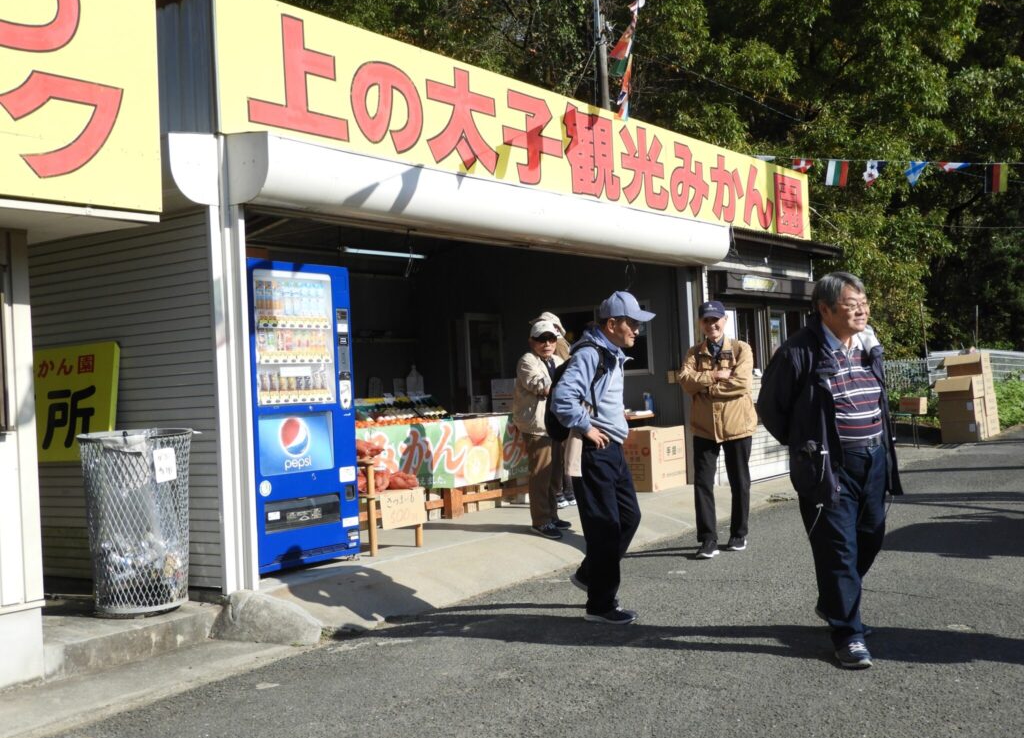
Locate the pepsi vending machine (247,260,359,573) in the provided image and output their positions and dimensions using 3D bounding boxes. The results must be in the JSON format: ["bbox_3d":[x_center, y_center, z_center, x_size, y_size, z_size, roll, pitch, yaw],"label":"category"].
[{"bbox_3d":[-1.531,0.303,7.324,0.680,1.830,0.880,-4,-2,36],"label":"pepsi vending machine"}]

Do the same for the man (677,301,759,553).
[{"bbox_3d":[1.387,0.403,7.950,0.520,1.720,0.360,-3,-1,12],"label":"man"}]

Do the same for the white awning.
[{"bbox_3d":[0.119,-1.102,8.506,0.350,0.410,6.030,-4,-2,36],"label":"white awning"}]

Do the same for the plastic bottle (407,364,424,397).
[{"bbox_3d":[-0.897,0.107,11.000,0.135,0.295,0.135,-4,-2,36],"label":"plastic bottle"}]

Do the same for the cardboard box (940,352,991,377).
[{"bbox_3d":[6.005,-0.046,15.600,0.460,0.300,0.420,-4,-2,36],"label":"cardboard box"}]

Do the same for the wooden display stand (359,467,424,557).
[{"bbox_3d":[-0.912,0.910,7.823,0.430,0.580,0.560,-4,-2,36],"label":"wooden display stand"}]

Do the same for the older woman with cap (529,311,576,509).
[{"bbox_3d":[0.371,0.350,10.100,0.480,1.660,0.360,-2,-1,-15],"label":"older woman with cap"}]

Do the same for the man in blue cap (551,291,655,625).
[{"bbox_3d":[0.464,0.449,6.000,0.520,1.660,0.520,-3,-1,21],"label":"man in blue cap"}]

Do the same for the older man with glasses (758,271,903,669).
[{"bbox_3d":[1.364,0.426,5.020,0.530,1.660,0.430,-2,-2,-34],"label":"older man with glasses"}]

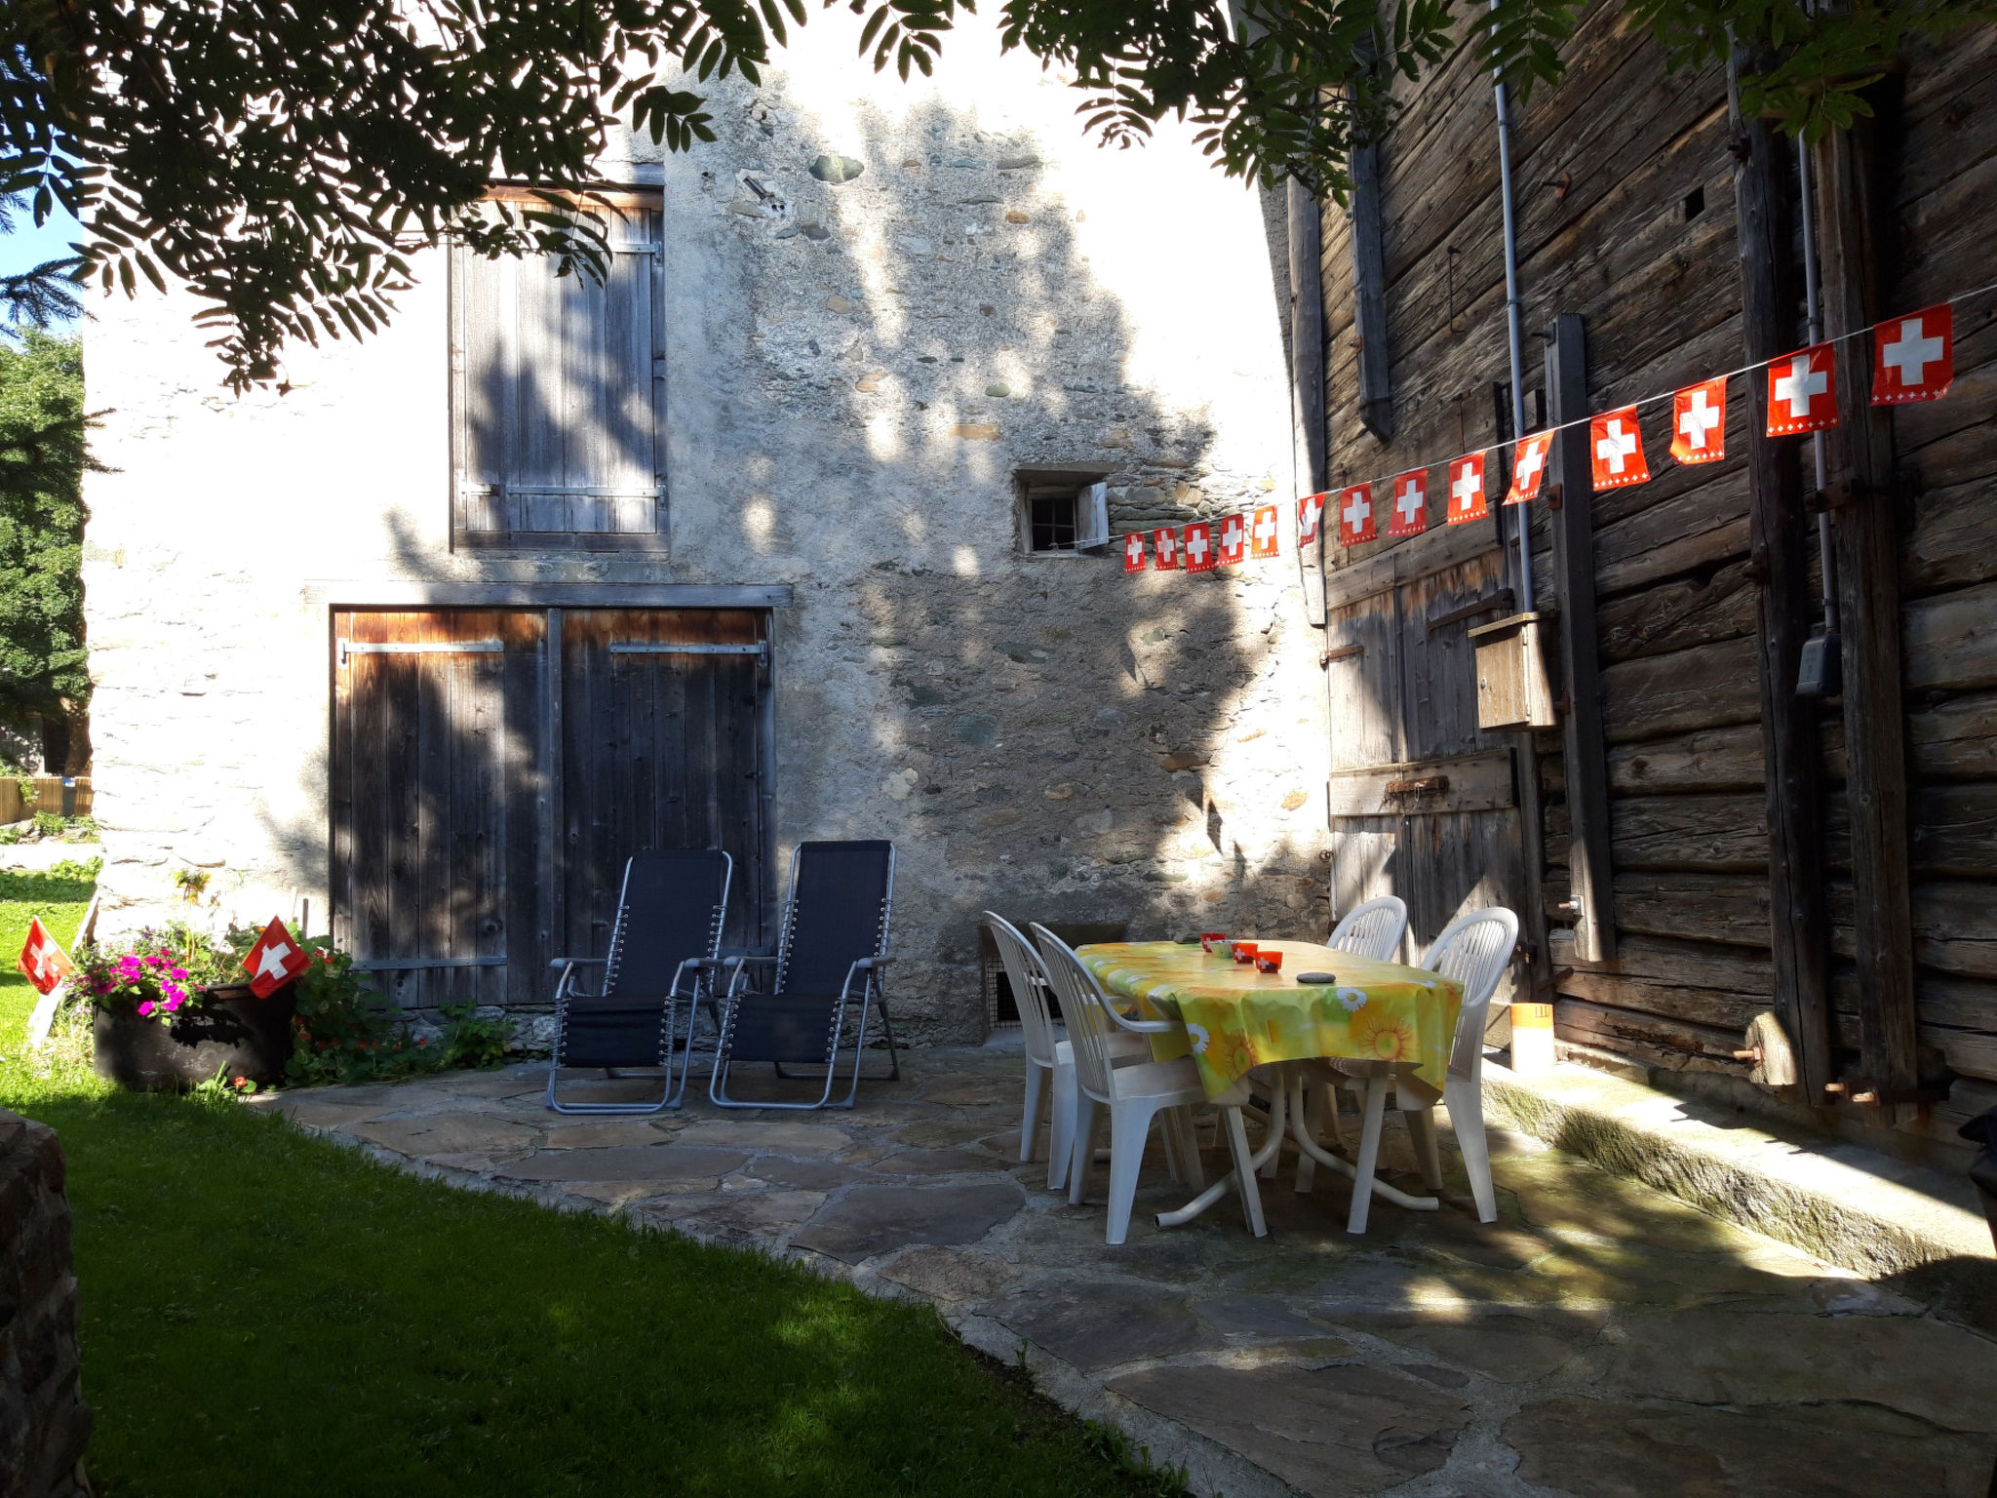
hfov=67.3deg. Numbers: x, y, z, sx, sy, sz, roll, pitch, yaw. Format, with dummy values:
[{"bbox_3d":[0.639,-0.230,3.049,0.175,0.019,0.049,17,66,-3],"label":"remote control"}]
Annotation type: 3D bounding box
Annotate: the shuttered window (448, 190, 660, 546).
[{"bbox_3d":[-2.382,-2.067,8.179,1.140,1.981,0.120,-1,-3,-9],"label":"shuttered window"}]

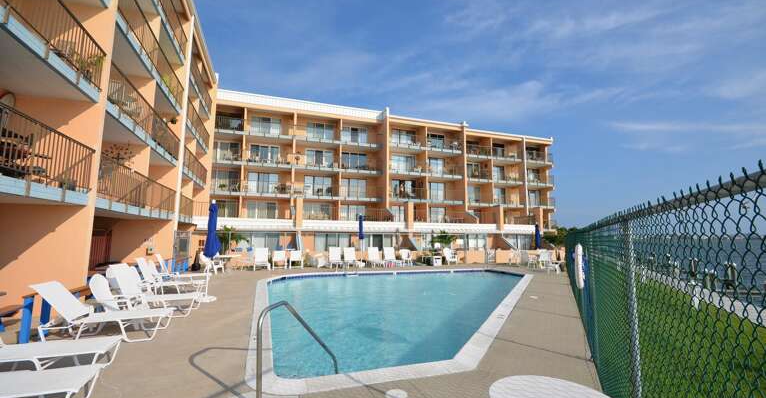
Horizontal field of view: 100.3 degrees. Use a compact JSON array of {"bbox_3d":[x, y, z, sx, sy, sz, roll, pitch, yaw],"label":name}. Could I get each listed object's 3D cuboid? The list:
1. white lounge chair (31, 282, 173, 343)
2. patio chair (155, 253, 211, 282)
[{"bbox_3d":[-4.535,1.834,5.290,1.830,0.930,0.620,2,-7,-17],"label":"white lounge chair"},{"bbox_3d":[-6.627,2.403,10.589,1.750,1.030,0.620,2,-7,-13],"label":"patio chair"}]

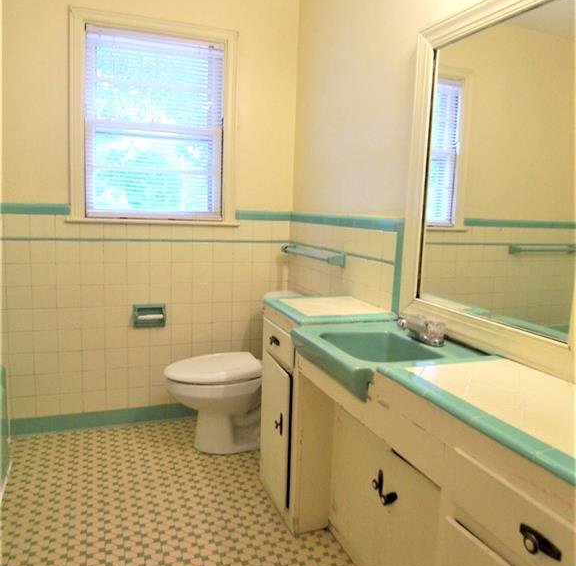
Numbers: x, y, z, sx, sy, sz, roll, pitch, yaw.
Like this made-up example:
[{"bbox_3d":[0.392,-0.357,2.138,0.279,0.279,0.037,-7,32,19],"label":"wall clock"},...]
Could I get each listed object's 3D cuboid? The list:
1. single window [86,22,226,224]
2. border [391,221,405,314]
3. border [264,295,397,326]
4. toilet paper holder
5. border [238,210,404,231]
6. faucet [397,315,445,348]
[{"bbox_3d":[-0.661,-0.776,2.581,0.672,0.906,0.046,-1,9,-21],"label":"single window"},{"bbox_3d":[0.400,-0.055,1.890,0.016,0.350,0.048,-1,9,-21],"label":"border"},{"bbox_3d":[0.148,0.100,2.002,0.413,0.034,0.423,-1,9,-21],"label":"border"},{"bbox_3d":[-0.725,0.174,2.681,0.162,0.119,0.061,-1,9,-21],"label":"toilet paper holder"},{"bbox_3d":[0.073,-0.287,2.313,0.316,0.049,1.127,-1,9,-21],"label":"border"},{"bbox_3d":[0.413,0.143,1.582,0.118,0.076,0.155,-1,9,-21],"label":"faucet"}]

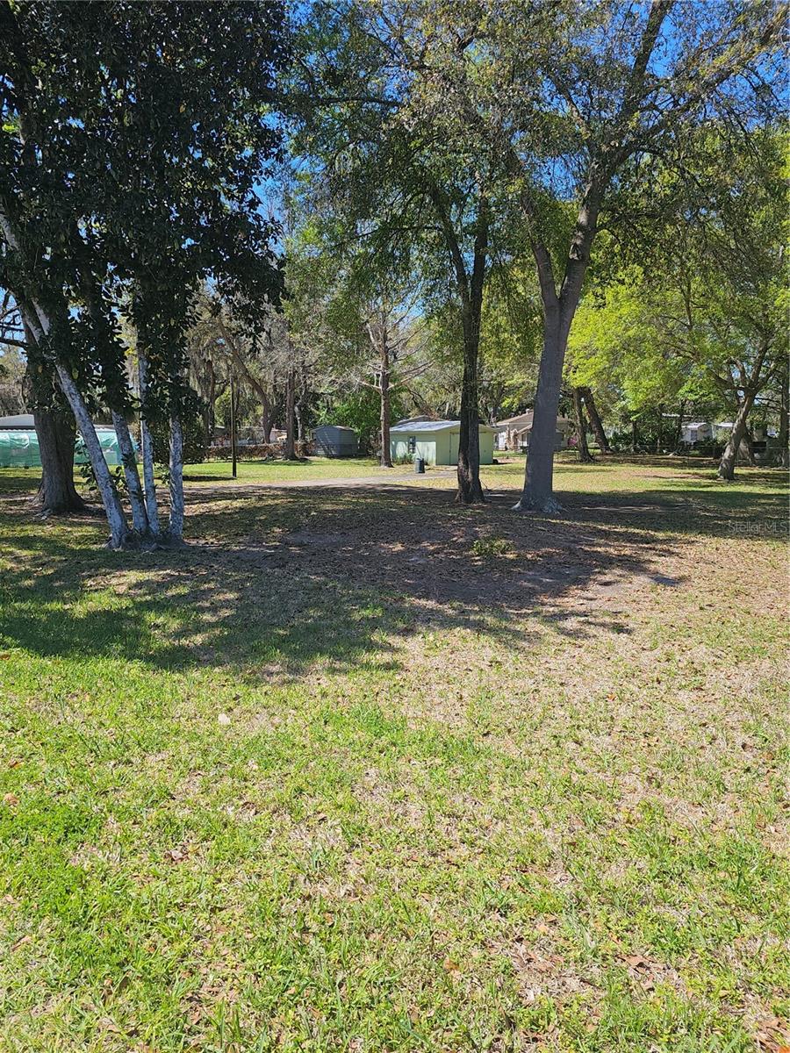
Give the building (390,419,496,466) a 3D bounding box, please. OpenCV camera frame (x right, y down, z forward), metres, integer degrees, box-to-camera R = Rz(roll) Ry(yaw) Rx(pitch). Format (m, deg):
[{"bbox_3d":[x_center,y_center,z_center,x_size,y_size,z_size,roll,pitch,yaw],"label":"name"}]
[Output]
[{"bbox_3d":[3.161,-6.146,50.930,5.013,3.000,7.282,-4,9,-29],"label":"building"}]

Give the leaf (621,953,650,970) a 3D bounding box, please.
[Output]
[{"bbox_3d":[0.726,1.317,2.115,0.080,0.022,0.042,1,8,10],"label":"leaf"}]

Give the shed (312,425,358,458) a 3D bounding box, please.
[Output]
[{"bbox_3d":[-4.974,-7.008,57.655,3.153,2.520,2.159,6,10,40],"label":"shed"}]

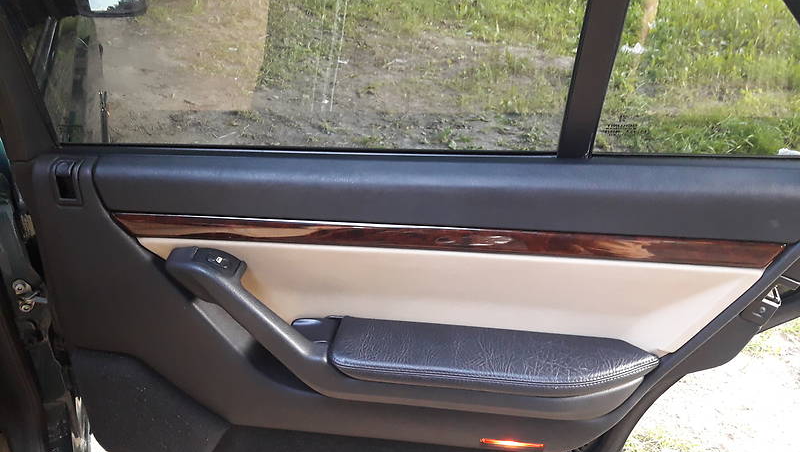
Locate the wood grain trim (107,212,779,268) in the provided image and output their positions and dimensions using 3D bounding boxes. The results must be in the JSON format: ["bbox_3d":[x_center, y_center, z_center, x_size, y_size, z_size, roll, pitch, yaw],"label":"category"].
[{"bbox_3d":[0.038,0.020,0.776,0.795,0.029,0.022,3,30,6],"label":"wood grain trim"}]

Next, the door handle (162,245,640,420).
[{"bbox_3d":[0.009,0.139,0.795,0.565,0.210,0.105,2,30,7],"label":"door handle"}]

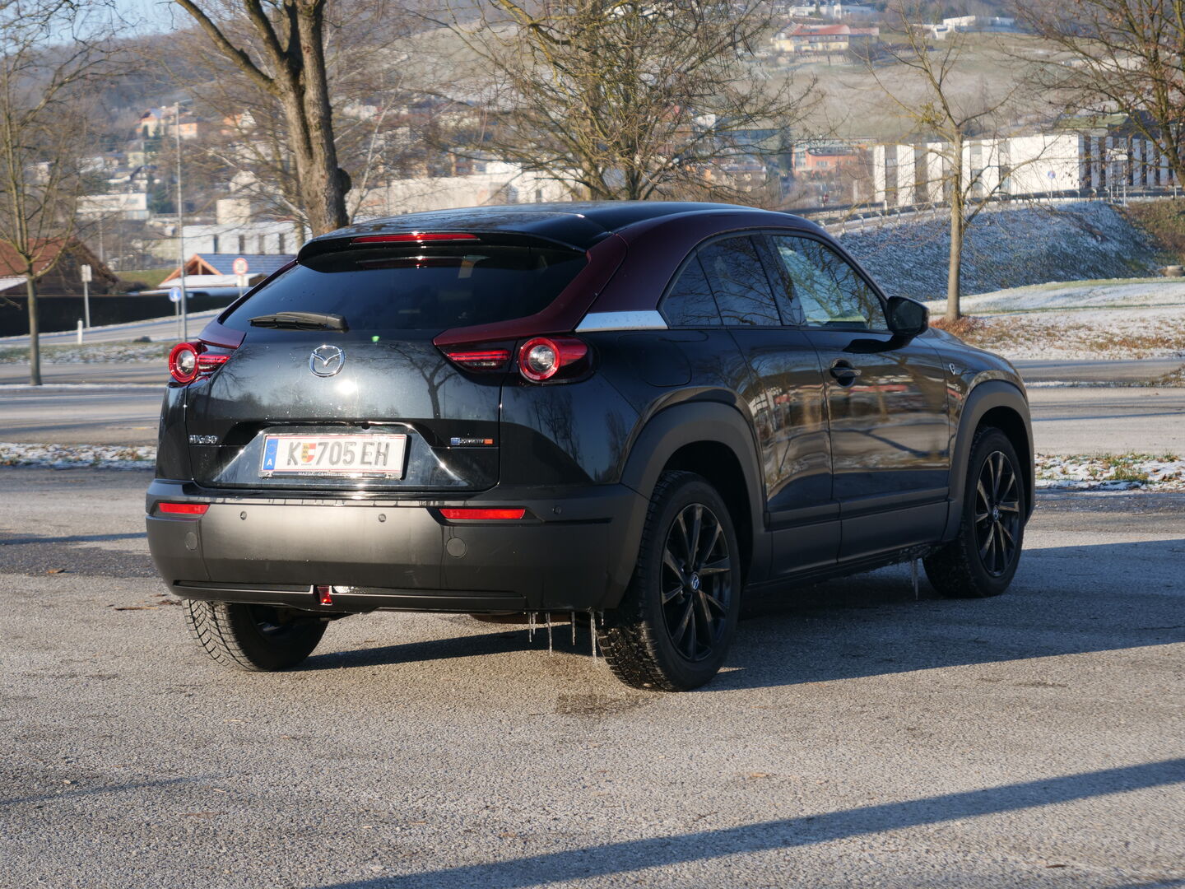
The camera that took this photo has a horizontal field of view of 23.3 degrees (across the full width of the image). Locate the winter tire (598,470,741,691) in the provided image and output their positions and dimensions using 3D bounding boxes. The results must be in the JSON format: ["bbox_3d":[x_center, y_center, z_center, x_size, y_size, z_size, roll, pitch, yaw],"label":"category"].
[{"bbox_3d":[0.241,0.431,9.126,0.225,0.685,0.690,0,4,29],"label":"winter tire"}]

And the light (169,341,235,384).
[{"bbox_3d":[-1.249,-0.262,9.225,0.392,0.131,0.104,2,4,43],"label":"light"}]

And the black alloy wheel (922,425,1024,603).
[{"bbox_3d":[1.515,0.271,11.449,0.225,0.685,0.690,0,4,29],"label":"black alloy wheel"}]

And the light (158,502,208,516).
[{"bbox_3d":[-1.294,0.202,9.101,0.261,0.042,0.028,2,4,43],"label":"light"}]

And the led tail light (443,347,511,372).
[{"bbox_3d":[-0.349,-0.261,8.673,0.194,0.075,0.050,-1,3,13],"label":"led tail light"}]

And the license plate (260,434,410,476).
[{"bbox_3d":[-0.799,0.032,8.858,0.525,0.128,0.020,0,-14,29],"label":"license plate"}]

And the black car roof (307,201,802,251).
[{"bbox_3d":[-0.173,-0.747,9.991,1.150,0.160,1.700,0,4,29],"label":"black car roof"}]

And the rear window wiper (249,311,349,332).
[{"bbox_3d":[-0.936,-0.375,9.036,0.415,0.065,0.060,1,4,39],"label":"rear window wiper"}]

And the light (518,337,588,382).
[{"bbox_3d":[-0.119,-0.258,8.673,0.202,0.131,0.114,0,3,17],"label":"light"}]

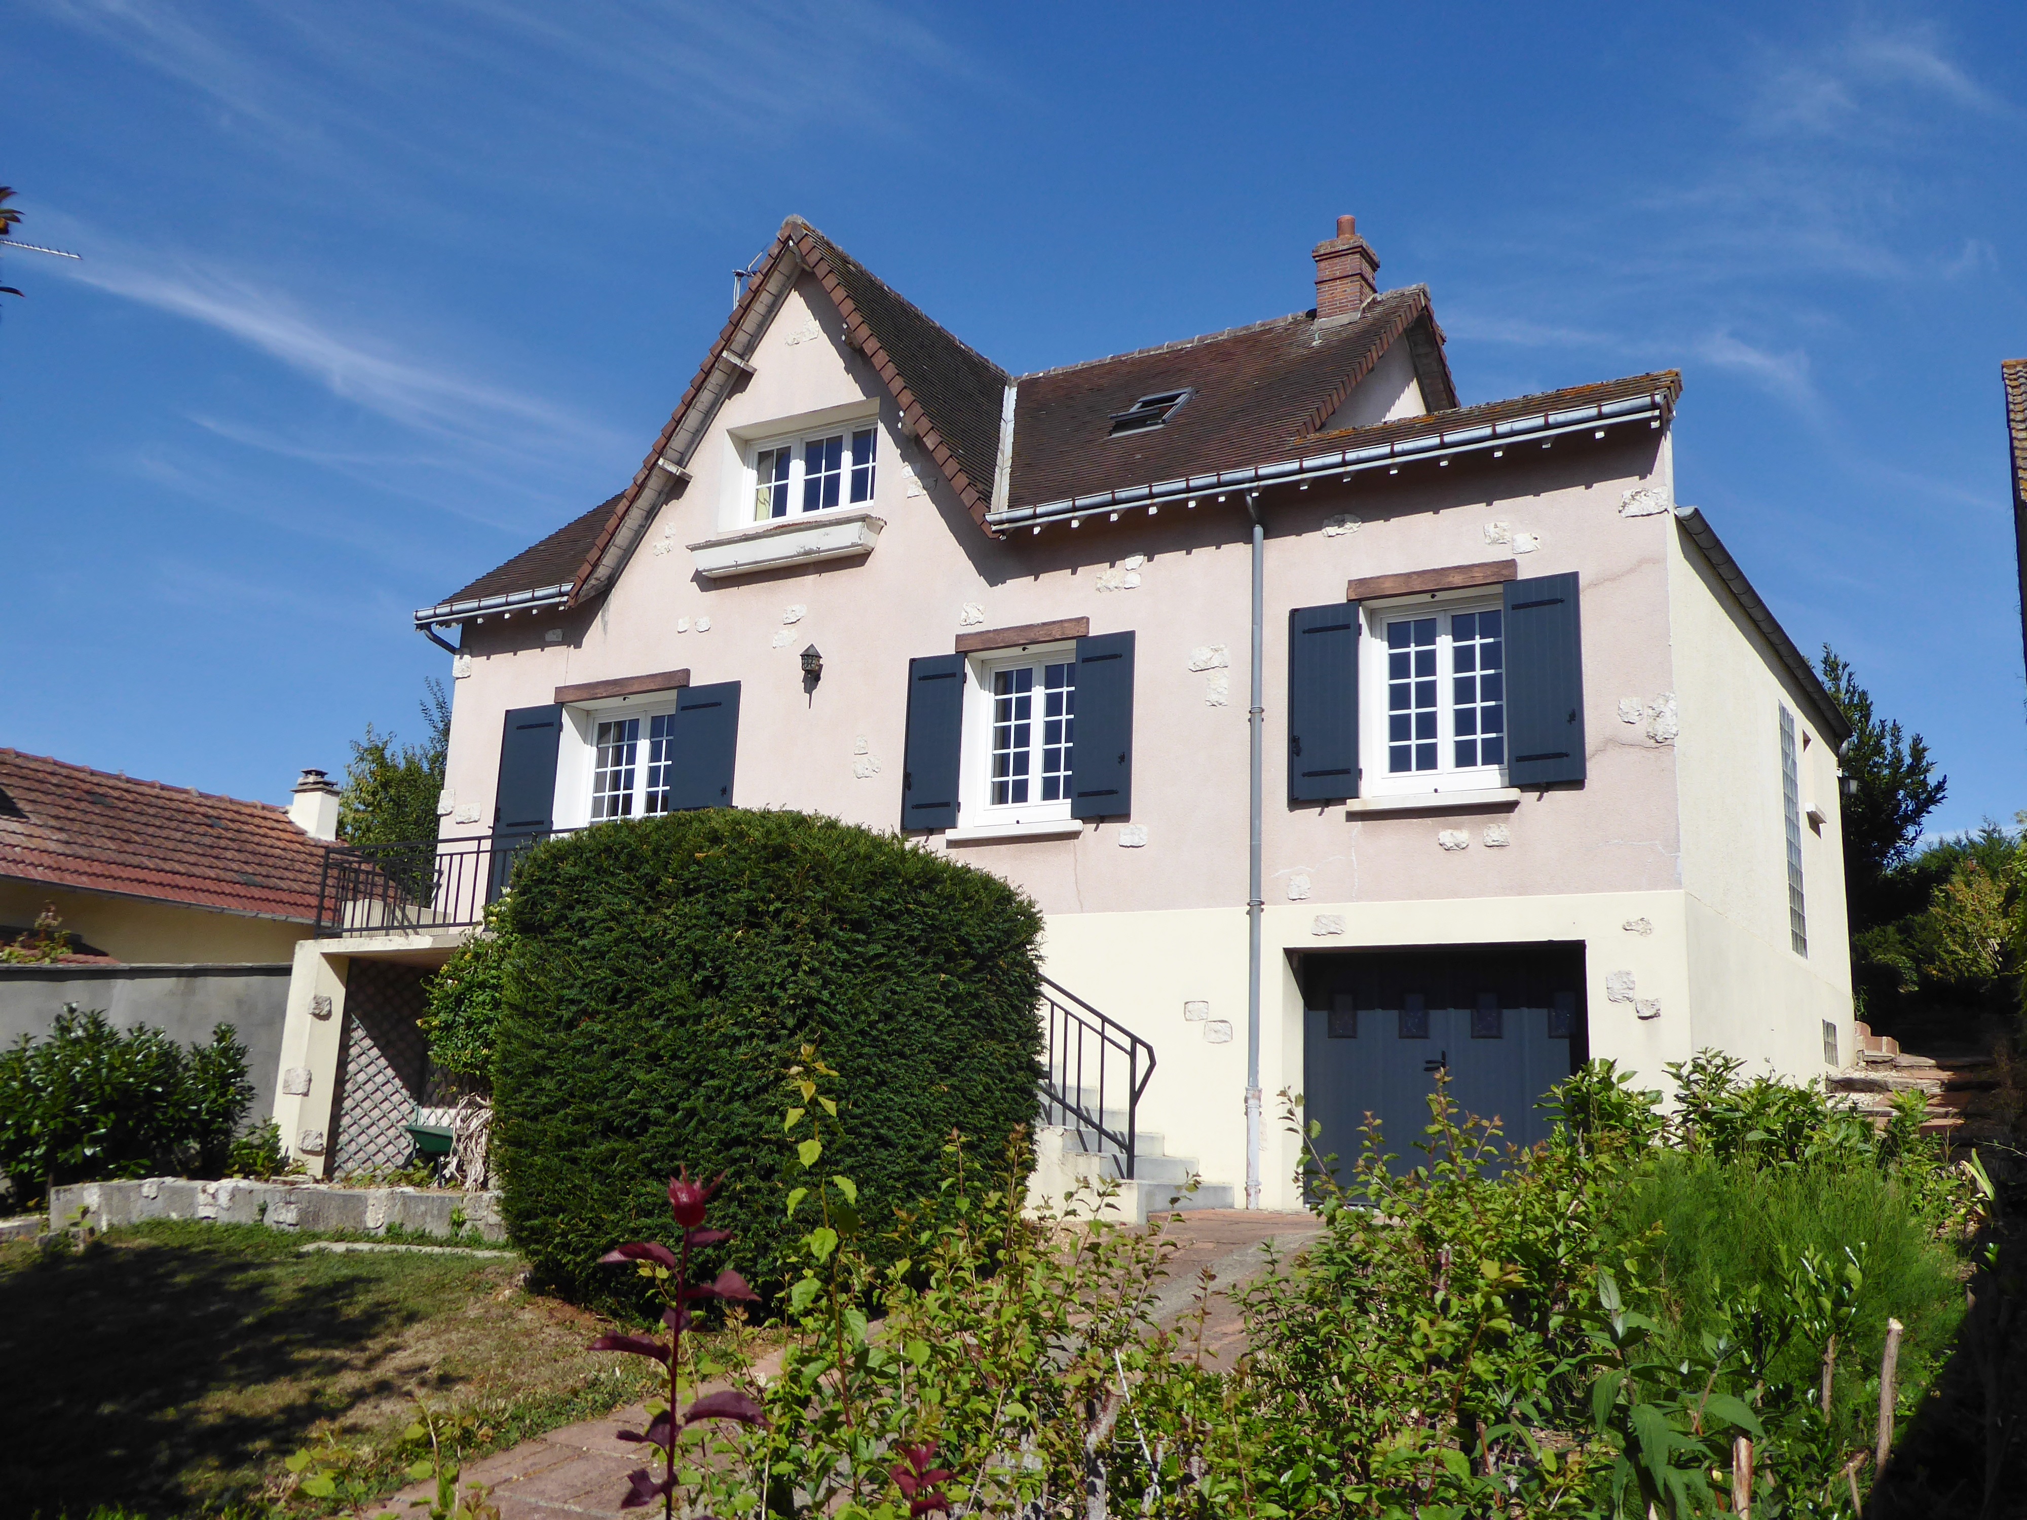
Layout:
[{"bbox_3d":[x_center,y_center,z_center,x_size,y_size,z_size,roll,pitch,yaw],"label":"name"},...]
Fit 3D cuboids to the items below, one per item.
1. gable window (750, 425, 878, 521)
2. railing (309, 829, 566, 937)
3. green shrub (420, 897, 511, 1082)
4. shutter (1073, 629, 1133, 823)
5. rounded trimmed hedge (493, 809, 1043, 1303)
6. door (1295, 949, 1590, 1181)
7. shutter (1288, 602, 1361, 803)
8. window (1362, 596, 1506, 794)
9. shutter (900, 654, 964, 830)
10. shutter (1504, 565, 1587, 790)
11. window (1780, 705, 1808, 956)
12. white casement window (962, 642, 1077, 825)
[{"bbox_3d":[-1.812,-2.736,17.727,1.732,0.830,0.090,-5,-13,30],"label":"gable window"},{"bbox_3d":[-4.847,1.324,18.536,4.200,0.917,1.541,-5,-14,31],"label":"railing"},{"bbox_3d":[-4.769,2.086,17.106,1.380,1.671,0.950,-5,-14,31],"label":"green shrub"},{"bbox_3d":[0.795,-0.294,16.313,0.584,1.615,0.050,-5,-14,31],"label":"shutter"},{"bbox_3d":[-1.480,1.722,11.296,3.150,2.900,3.000,3,-11,-7],"label":"rounded trimmed hedge"},{"bbox_3d":[3.179,2.340,13.693,2.261,1.913,0.070,-5,-13,30],"label":"door"},{"bbox_3d":[2.369,-0.431,14.265,0.545,1.522,0.050,-5,-13,30],"label":"shutter"},{"bbox_3d":[3.433,-0.530,15.033,1.201,1.558,0.160,-5,-14,31],"label":"window"},{"bbox_3d":[-0.721,-0.170,17.220,0.596,1.617,0.050,-5,-14,31],"label":"shutter"},{"bbox_3d":[3.810,-0.580,13.436,0.530,1.506,0.050,-5,-13,30],"label":"shutter"},{"bbox_3d":[7.167,0.666,17.282,0.100,2.260,0.870,-5,-13,30],"label":"window"},{"bbox_3d":[0.144,-0.216,16.990,1.196,1.579,0.160,-5,-14,31],"label":"white casement window"}]

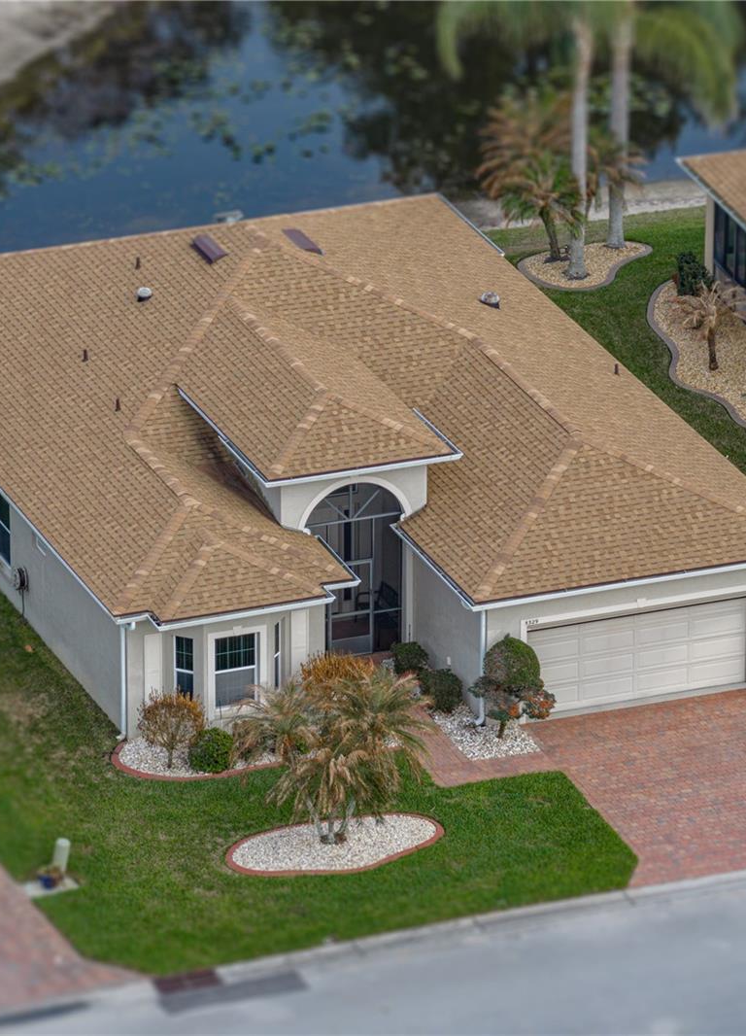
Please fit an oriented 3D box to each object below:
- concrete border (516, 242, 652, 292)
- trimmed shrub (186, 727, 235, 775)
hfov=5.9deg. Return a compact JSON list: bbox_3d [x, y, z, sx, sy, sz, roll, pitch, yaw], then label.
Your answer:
[{"bbox_3d":[4.672,-5.774,163.061,2.242,0.138,3.339,14,27,28],"label":"concrete border"},{"bbox_3d":[-3.103,4.438,138.810,0.877,0.857,0.877,0,24,0],"label":"trimmed shrub"}]

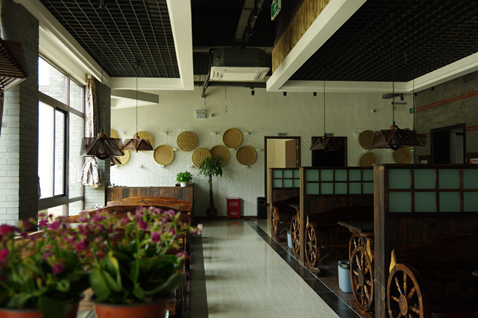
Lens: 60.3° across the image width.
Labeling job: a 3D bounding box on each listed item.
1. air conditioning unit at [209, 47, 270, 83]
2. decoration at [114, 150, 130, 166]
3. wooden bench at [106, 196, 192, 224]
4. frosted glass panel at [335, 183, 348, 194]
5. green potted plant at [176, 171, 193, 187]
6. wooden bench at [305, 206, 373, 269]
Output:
[{"bbox_3d":[-0.003,-1.590,6.963,0.940,0.330,0.940,0,-1,-6],"label":"air conditioning unit"},{"bbox_3d":[-3.131,-0.087,10.860,0.535,0.535,0.060,0,-2,-6],"label":"decoration"},{"bbox_3d":[-1.636,1.103,7.473,1.599,0.804,0.600,0,-2,-6],"label":"wooden bench"},{"bbox_3d":[1.494,0.433,5.964,0.178,0.167,0.015,0,-1,-6],"label":"frosted glass panel"},{"bbox_3d":[-1.323,0.500,10.077,0.377,0.382,0.368,0,-2,-6],"label":"green potted plant"},{"bbox_3d":[1.841,1.073,5.601,1.765,0.789,0.580,0,-1,-6],"label":"wooden bench"}]

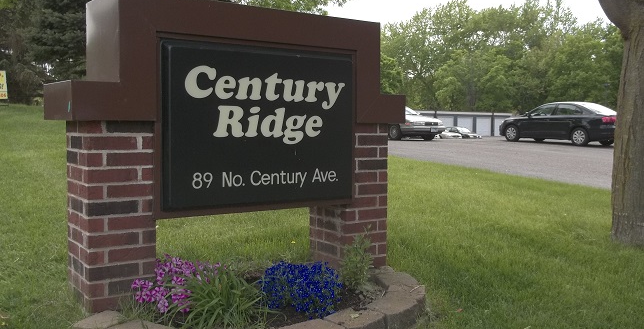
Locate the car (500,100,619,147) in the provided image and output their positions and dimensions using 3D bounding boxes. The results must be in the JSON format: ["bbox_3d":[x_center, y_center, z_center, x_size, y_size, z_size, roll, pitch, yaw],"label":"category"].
[{"bbox_3d":[8.390,-1.440,21.500,1.780,1.450,4.630,-2,4,-34],"label":"car"}]

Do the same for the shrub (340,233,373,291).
[{"bbox_3d":[0.201,0.571,3.576,0.181,0.312,0.181,0,3,0],"label":"shrub"}]

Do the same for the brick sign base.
[{"bbox_3d":[-0.453,0.222,3.612,1.882,0.938,0.396,-2,4,-36],"label":"brick sign base"}]

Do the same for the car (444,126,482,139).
[{"bbox_3d":[9.820,-2.040,45.000,1.780,1.430,4.600,-2,4,-36],"label":"car"}]

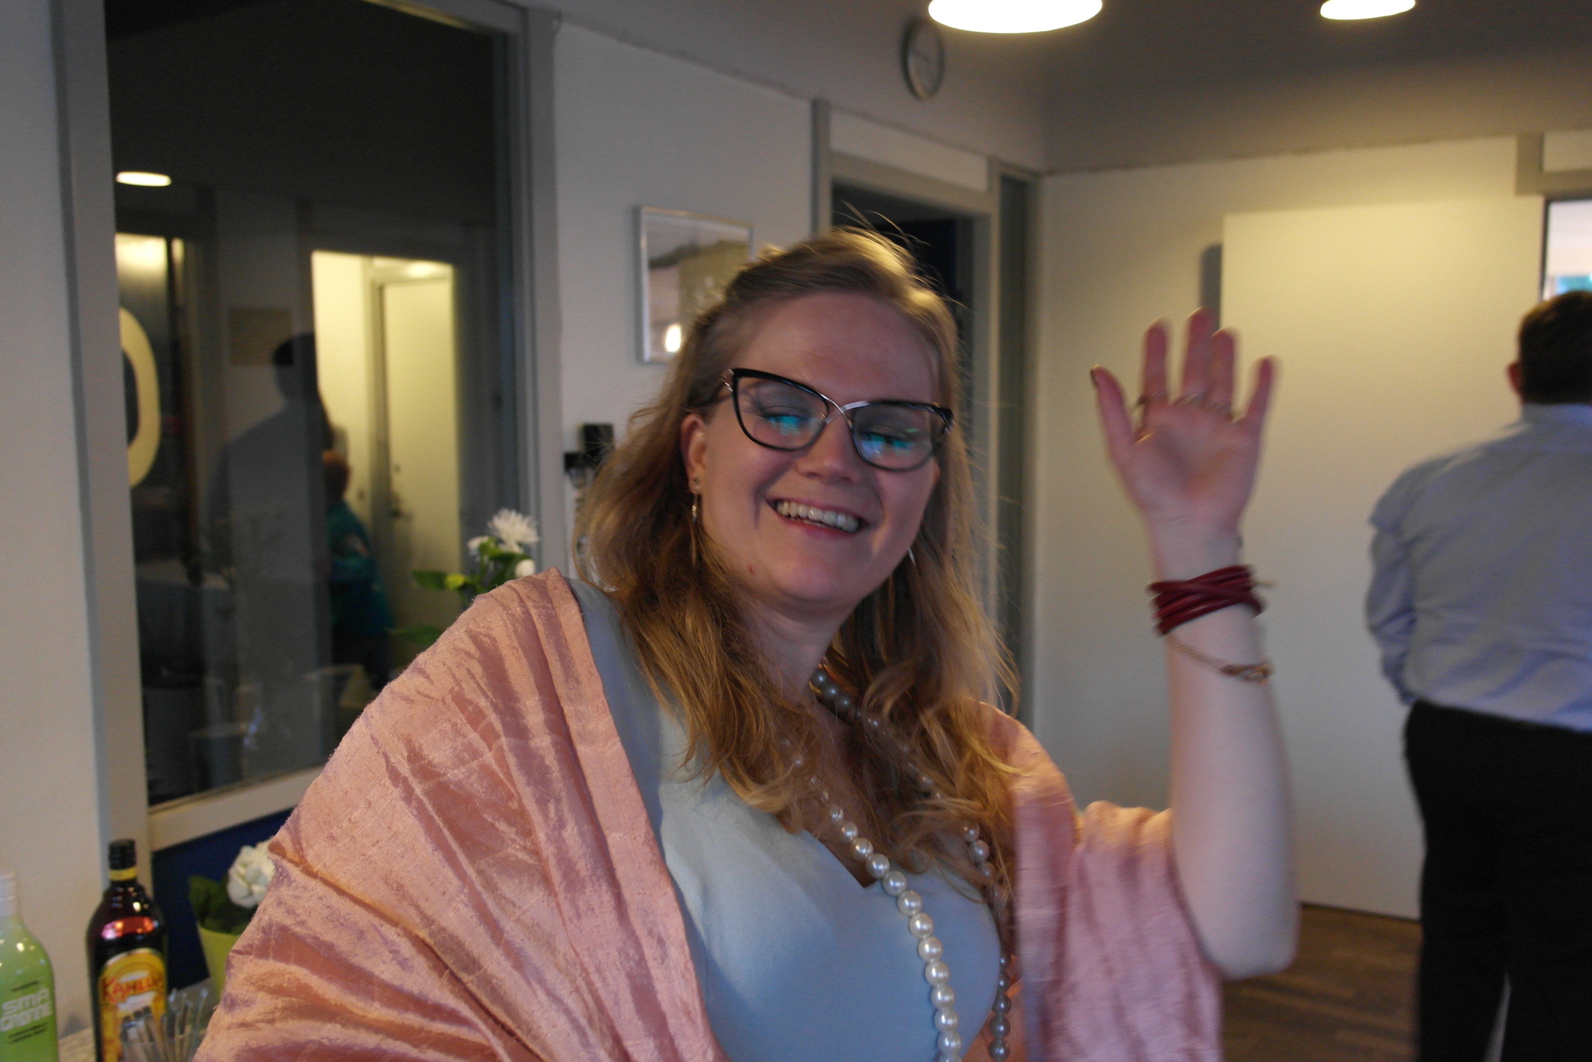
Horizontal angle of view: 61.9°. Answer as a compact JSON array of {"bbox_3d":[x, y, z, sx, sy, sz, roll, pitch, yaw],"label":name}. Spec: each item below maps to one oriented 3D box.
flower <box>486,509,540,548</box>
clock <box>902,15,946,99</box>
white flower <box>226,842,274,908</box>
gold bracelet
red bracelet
[{"bbox_3d":[-0.427,-0.003,2.000,0.078,0.058,0.076,-1,7,-12],"label":"flower"},{"bbox_3d":[0.349,-1.299,3.649,0.037,0.217,0.217,4,8,33],"label":"clock"},{"bbox_3d":[-0.751,0.476,1.840,0.090,0.088,0.085,-3,7,-22],"label":"white flower"},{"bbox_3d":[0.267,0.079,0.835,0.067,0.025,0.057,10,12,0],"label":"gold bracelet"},{"bbox_3d":[0.259,0.043,0.835,0.068,0.037,0.056,-7,8,6],"label":"red bracelet"}]

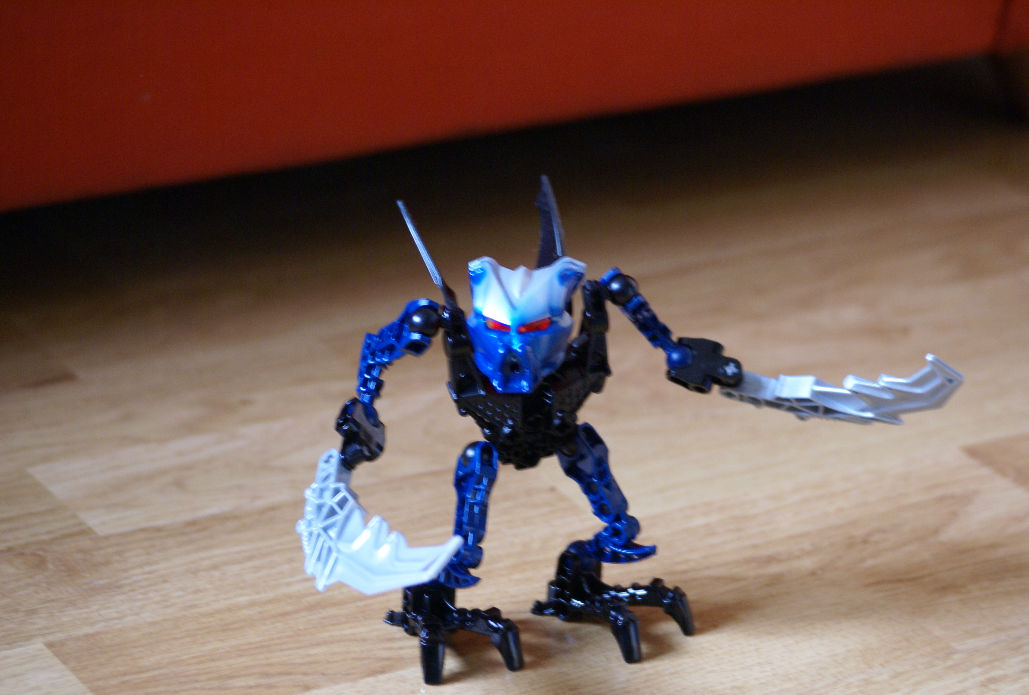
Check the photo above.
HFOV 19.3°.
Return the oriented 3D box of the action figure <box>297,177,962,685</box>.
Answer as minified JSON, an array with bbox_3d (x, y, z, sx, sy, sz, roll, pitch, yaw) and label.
[{"bbox_3d":[0.034,0.025,1.004,0.221,0.143,0.101,-8,24,-25],"label":"action figure"}]

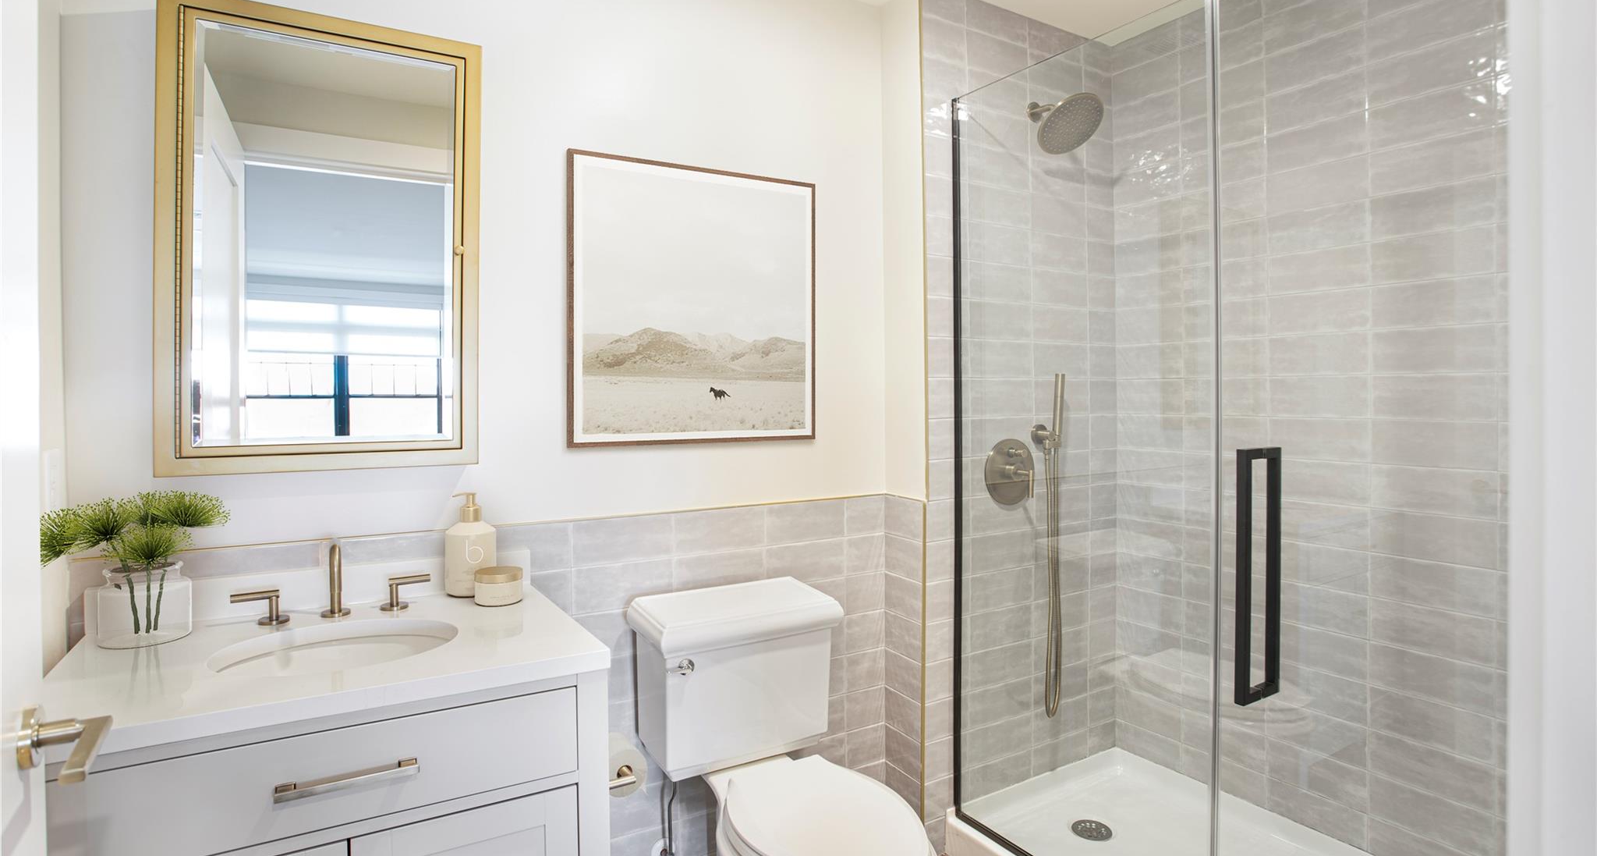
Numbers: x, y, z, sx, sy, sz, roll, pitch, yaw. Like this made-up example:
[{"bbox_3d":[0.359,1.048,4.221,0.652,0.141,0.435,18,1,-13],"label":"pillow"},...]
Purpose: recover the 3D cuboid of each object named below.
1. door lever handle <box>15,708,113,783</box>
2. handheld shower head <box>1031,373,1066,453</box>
[{"bbox_3d":[-0.778,0.333,0.793,0.067,0.066,0.148,-1,1,-32],"label":"door lever handle"},{"bbox_3d":[0.790,-0.047,2.370,0.068,0.250,0.090,-1,1,-32],"label":"handheld shower head"}]

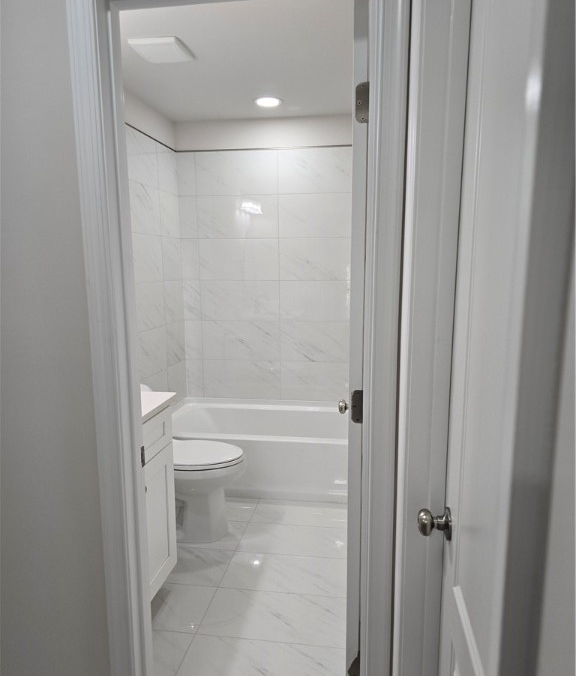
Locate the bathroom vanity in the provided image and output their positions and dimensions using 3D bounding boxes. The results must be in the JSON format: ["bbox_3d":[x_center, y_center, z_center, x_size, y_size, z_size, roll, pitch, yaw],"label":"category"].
[{"bbox_3d":[-0.811,0.741,1.974,0.549,0.899,0.760,1,8,8],"label":"bathroom vanity"}]

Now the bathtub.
[{"bbox_3d":[-0.095,0.757,3.493,1.517,0.416,0.740,1,8,8],"label":"bathtub"}]

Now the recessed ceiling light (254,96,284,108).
[{"bbox_3d":[-0.121,-1.469,3.195,0.174,0.018,0.174,1,8,8],"label":"recessed ceiling light"}]

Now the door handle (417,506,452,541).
[{"bbox_3d":[0.302,0.379,1.043,0.066,0.068,0.068,1,8,8],"label":"door handle"}]

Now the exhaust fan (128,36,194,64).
[{"bbox_3d":[-0.590,-1.343,2.397,0.224,0.029,0.245,1,8,8],"label":"exhaust fan"}]

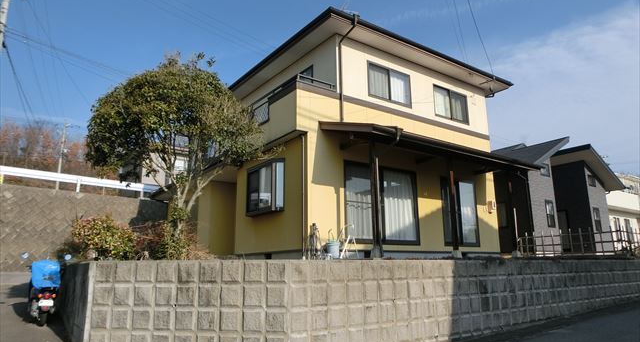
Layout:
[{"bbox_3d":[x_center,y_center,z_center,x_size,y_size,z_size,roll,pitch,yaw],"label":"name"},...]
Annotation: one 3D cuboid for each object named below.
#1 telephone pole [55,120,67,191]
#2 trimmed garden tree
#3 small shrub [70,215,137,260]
[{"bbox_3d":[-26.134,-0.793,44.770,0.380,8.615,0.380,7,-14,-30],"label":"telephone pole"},{"bbox_3d":[-3.130,-0.367,9.611,3.600,4.644,3.500,4,-13,-18],"label":"trimmed garden tree"},{"bbox_3d":[-3.853,1.202,7.934,1.120,0.816,1.050,6,-14,-25],"label":"small shrub"}]

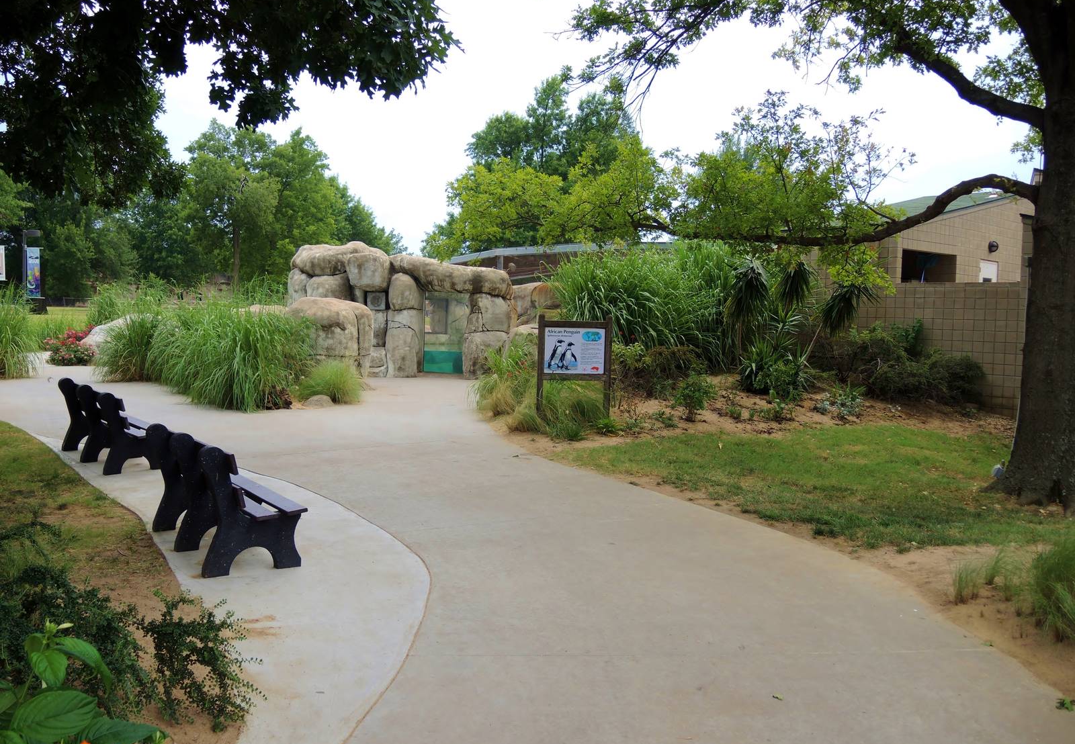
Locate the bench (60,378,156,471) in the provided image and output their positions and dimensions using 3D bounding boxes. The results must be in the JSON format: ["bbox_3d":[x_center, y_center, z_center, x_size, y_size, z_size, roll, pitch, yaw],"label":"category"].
[{"bbox_3d":[-4.741,0.560,9.699,0.696,0.840,1.550,-2,6,-44],"label":"bench"}]

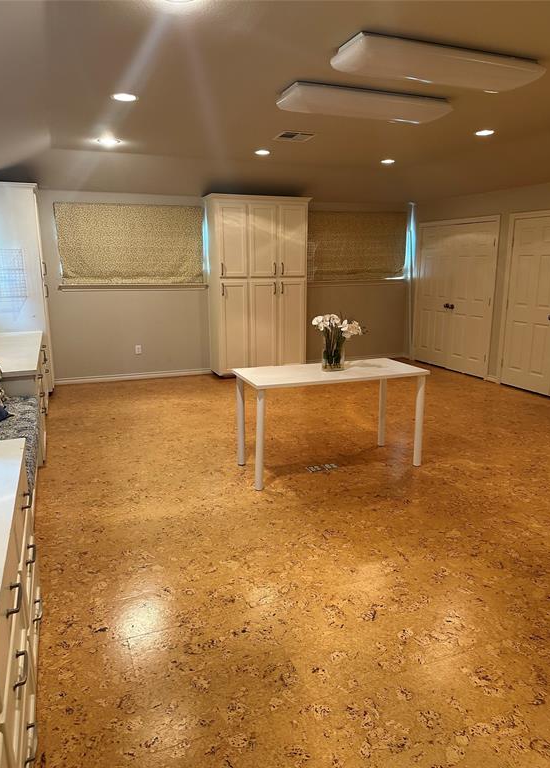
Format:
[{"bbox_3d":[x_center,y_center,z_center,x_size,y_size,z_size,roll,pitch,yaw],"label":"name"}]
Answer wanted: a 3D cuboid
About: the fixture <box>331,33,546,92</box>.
[{"bbox_3d":[1.007,-1.951,3.285,1.335,0.110,0.400,-5,13,-19],"label":"fixture"}]

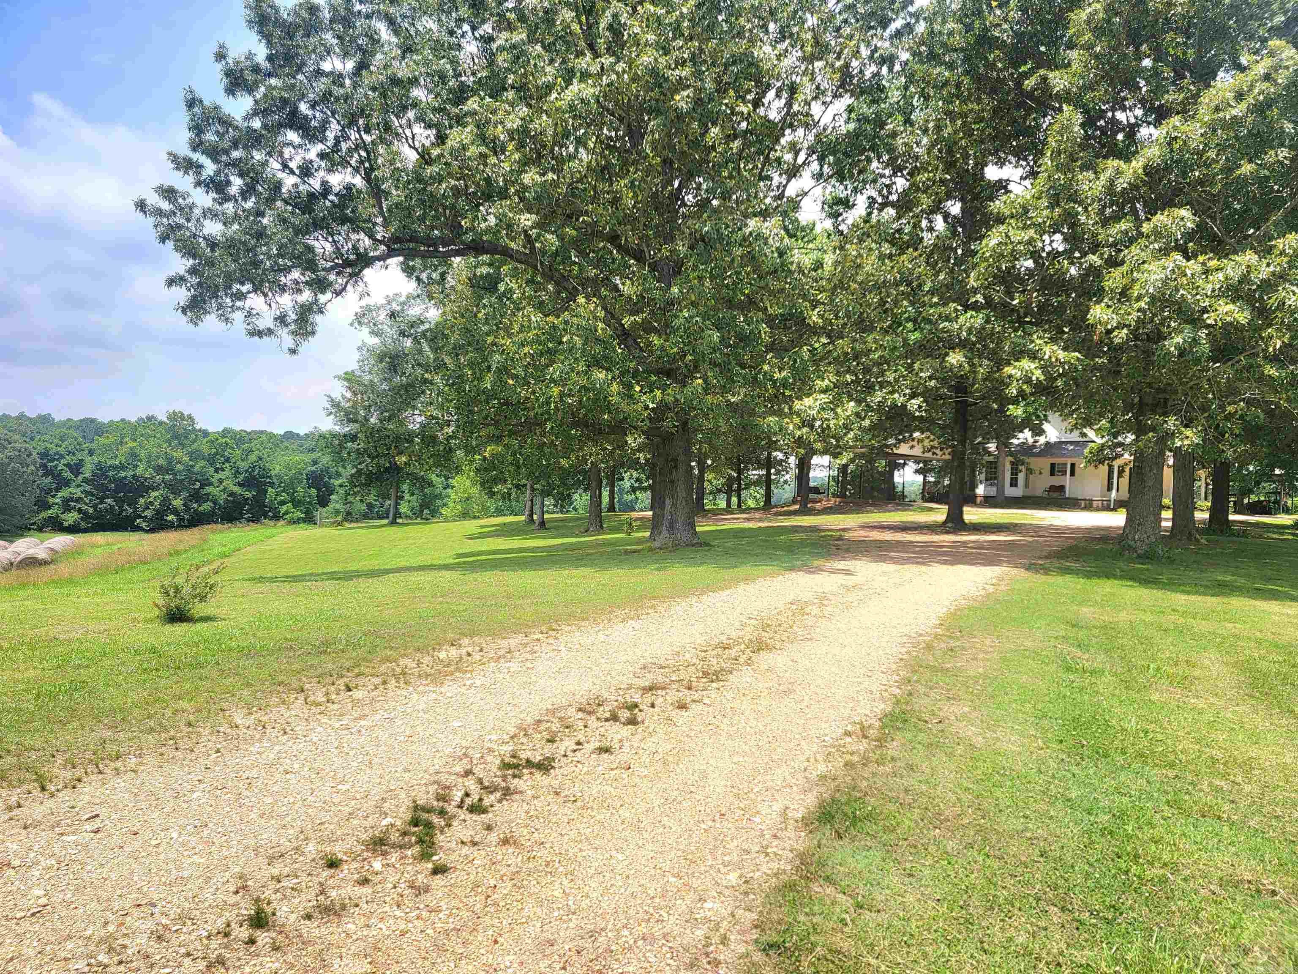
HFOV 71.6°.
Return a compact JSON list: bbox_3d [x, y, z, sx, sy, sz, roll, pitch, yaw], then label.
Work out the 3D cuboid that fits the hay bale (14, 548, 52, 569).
[{"bbox_3d":[-26.927,3.583,39.500,1.500,1.420,1.350,0,0,-20],"label":"hay bale"}]

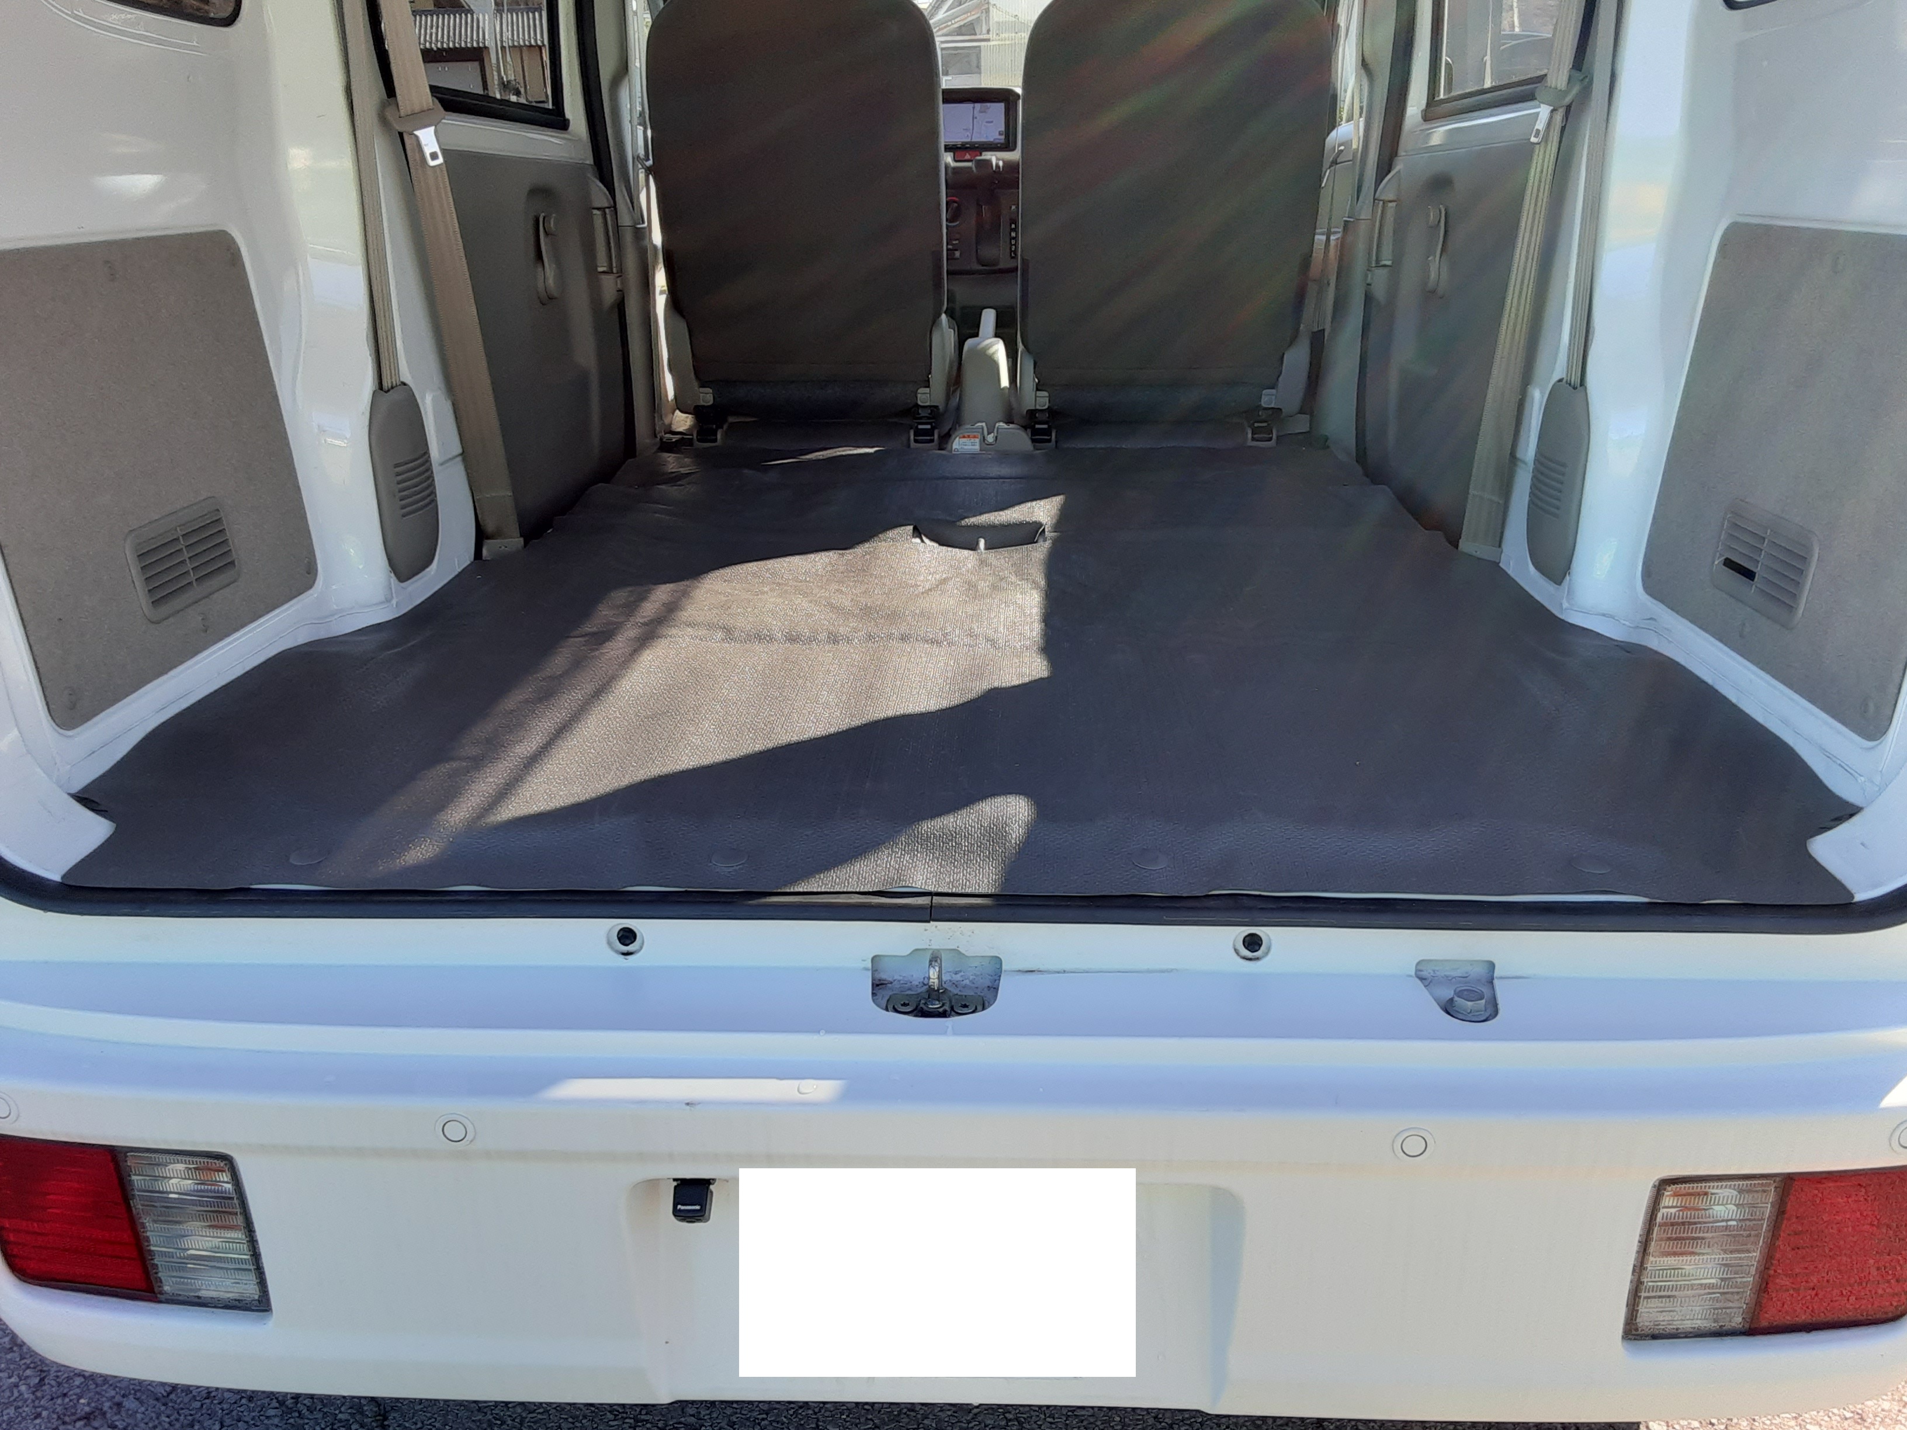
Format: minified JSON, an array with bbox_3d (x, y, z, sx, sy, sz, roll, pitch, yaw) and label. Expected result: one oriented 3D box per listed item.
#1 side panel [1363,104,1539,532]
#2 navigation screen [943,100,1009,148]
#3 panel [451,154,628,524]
[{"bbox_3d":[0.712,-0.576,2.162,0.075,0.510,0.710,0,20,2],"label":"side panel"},{"bbox_3d":[0.039,-1.334,3.360,0.175,0.105,0.030,0,12,2],"label":"navigation screen"},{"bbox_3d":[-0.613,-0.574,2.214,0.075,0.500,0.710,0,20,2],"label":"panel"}]

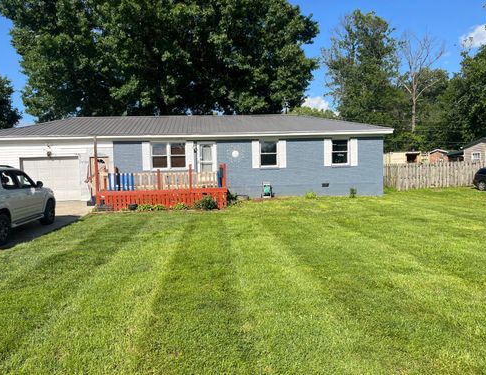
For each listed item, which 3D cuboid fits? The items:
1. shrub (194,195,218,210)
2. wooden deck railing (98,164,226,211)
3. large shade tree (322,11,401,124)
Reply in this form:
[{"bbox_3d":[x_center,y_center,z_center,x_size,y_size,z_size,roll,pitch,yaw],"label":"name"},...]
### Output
[{"bbox_3d":[-1.548,0.619,15.500,0.950,0.620,0.850,-1,3,-4],"label":"shrub"},{"bbox_3d":[-3.528,-0.073,17.145,5.550,1.880,2.100,-1,3,-4],"label":"wooden deck railing"},{"bbox_3d":[13.600,-10.596,43.099,9.300,19.100,9.000,-1,3,-4],"label":"large shade tree"}]

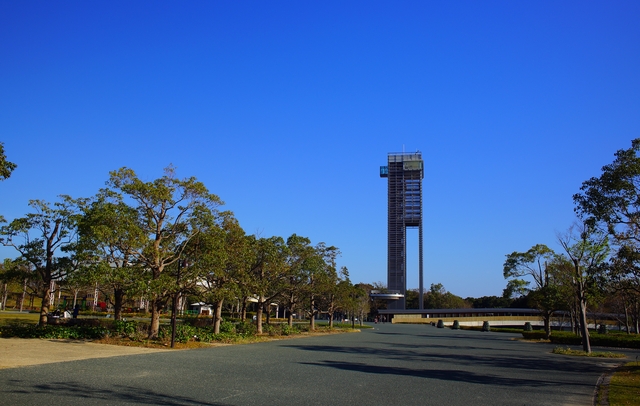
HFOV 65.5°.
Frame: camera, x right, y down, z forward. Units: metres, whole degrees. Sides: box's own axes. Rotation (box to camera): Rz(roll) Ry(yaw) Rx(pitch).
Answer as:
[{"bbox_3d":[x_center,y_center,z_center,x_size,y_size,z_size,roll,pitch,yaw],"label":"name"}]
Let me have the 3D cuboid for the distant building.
[{"bbox_3d":[24.200,10.013,145.454,12.400,49.140,9.500,0,-13,9],"label":"distant building"}]

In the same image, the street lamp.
[{"bbox_3d":[-5.984,4.318,21.480,0.450,3.791,0.240,2,-13,0],"label":"street lamp"}]

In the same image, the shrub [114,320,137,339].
[{"bbox_3d":[-10.240,6.656,26.298,1.000,0.835,0.950,7,-14,-21],"label":"shrub"}]

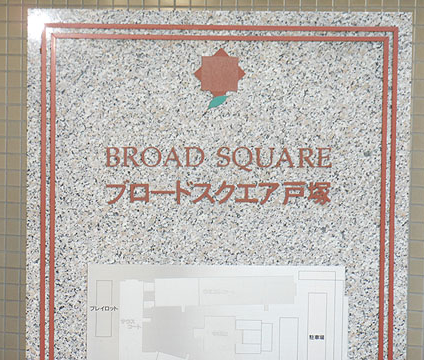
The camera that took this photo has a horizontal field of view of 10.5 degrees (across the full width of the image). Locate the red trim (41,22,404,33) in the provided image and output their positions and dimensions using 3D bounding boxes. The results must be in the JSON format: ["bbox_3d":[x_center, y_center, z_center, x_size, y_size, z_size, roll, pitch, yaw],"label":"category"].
[{"bbox_3d":[0.010,-0.442,6.718,1.119,0.014,0.012,2,3,24],"label":"red trim"}]

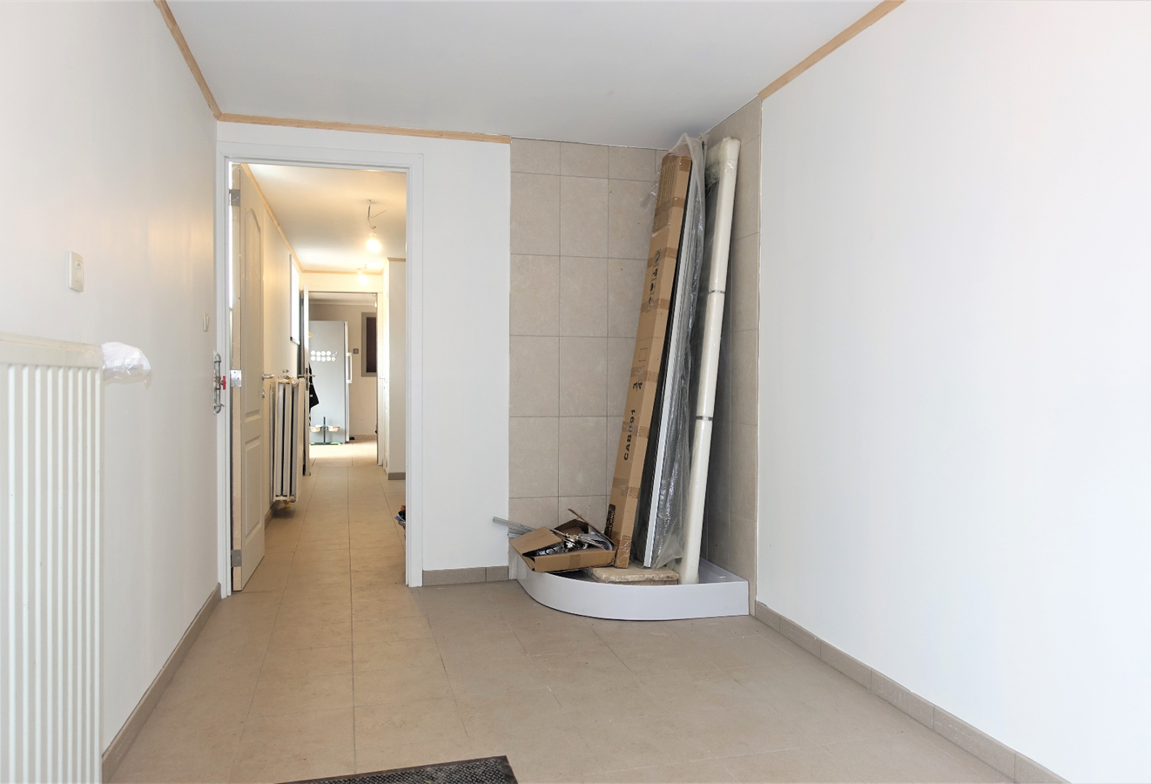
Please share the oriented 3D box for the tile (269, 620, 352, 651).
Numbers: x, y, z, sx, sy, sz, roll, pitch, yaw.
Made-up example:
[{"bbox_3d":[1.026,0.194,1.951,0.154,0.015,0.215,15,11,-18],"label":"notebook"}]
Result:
[{"bbox_3d":[-1.031,0.959,3.060,0.302,0.010,0.302,0,1,-16],"label":"tile"}]

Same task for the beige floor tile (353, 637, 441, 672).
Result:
[{"bbox_3d":[-0.636,0.940,2.791,0.301,0.010,0.286,0,1,-16],"label":"beige floor tile"}]

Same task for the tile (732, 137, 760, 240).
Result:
[{"bbox_3d":[0.739,-0.869,3.376,0.010,0.405,0.253,0,1,-16],"label":"tile"}]

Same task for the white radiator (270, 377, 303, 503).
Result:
[{"bbox_3d":[-2.268,0.345,6.211,0.170,0.880,0.960,0,1,-16],"label":"white radiator"}]

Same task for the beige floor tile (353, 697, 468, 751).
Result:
[{"bbox_3d":[-0.479,0.949,2.242,0.301,0.010,0.286,0,1,-16],"label":"beige floor tile"}]

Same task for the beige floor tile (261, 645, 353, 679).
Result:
[{"bbox_3d":[-0.930,0.947,2.727,0.303,0.012,0.288,0,1,-16],"label":"beige floor tile"}]

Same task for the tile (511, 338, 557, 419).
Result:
[{"bbox_3d":[-0.204,-0.076,3.888,0.252,0.400,0.012,0,1,-16],"label":"tile"}]

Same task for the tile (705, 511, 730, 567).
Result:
[{"bbox_3d":[0.663,0.747,3.640,0.010,0.405,0.253,0,1,-16],"label":"tile"}]

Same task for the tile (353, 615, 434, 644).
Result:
[{"bbox_3d":[-0.737,0.961,3.152,0.302,0.010,0.300,0,1,-15],"label":"tile"}]

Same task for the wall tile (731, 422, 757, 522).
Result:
[{"bbox_3d":[0.733,0.344,3.400,0.010,0.405,0.253,0,1,-16],"label":"wall tile"}]

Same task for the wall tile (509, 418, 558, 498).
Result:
[{"bbox_3d":[-0.204,0.328,3.939,0.253,0.405,0.010,0,1,-16],"label":"wall tile"}]

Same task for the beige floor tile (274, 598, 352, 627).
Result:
[{"bbox_3d":[-1.114,0.954,3.346,0.302,0.010,0.300,0,1,-15],"label":"beige floor tile"}]

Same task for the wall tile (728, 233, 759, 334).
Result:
[{"bbox_3d":[0.733,-0.462,3.362,0.010,0.400,0.227,0,1,-16],"label":"wall tile"}]

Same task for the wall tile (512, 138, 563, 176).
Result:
[{"bbox_3d":[-0.195,-1.157,3.862,0.253,0.168,0.010,0,1,-16],"label":"wall tile"}]

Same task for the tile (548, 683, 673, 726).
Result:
[{"bbox_3d":[0.099,0.980,2.486,0.302,0.010,0.300,0,1,-15],"label":"tile"}]

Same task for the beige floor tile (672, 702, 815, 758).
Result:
[{"bbox_3d":[0.484,0.982,2.278,0.302,0.010,0.302,0,1,-16],"label":"beige floor tile"}]

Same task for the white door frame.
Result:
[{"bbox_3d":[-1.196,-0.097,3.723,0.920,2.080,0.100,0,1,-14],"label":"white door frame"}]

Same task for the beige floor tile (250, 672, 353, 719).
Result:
[{"bbox_3d":[-0.850,0.952,2.451,0.303,0.012,0.288,0,1,-16],"label":"beige floor tile"}]

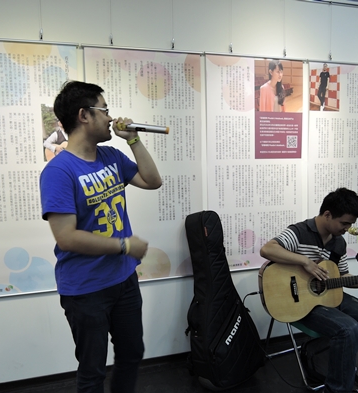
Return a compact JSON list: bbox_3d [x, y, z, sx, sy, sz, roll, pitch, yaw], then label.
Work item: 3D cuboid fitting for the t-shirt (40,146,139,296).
[{"bbox_3d":[-0.382,0.098,1.550,0.290,0.640,0.480,2,5,38],"label":"t-shirt"}]

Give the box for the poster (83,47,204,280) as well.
[{"bbox_3d":[-0.195,-0.194,2.478,0.818,1.566,0.020,-3,4,-16],"label":"poster"}]

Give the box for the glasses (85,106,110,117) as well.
[{"bbox_3d":[-0.366,-0.356,1.530,0.140,0.045,0.140,10,3,-8],"label":"glasses"}]

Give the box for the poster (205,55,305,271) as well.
[{"bbox_3d":[0.598,-0.231,2.708,0.808,1.566,0.020,-3,4,-16],"label":"poster"}]

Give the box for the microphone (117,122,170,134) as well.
[{"bbox_3d":[-0.159,-0.294,1.552,0.244,0.050,0.050,8,5,8],"label":"microphone"}]

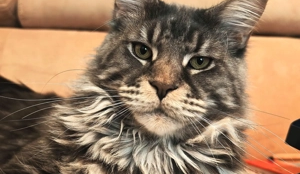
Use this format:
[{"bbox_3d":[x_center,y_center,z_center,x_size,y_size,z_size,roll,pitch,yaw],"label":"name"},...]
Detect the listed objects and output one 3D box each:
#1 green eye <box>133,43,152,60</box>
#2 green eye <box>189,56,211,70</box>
[{"bbox_3d":[-0.007,-0.036,0.314,0.020,0.015,0.011,10,-1,8],"label":"green eye"},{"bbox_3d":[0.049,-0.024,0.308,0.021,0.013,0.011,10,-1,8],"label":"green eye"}]

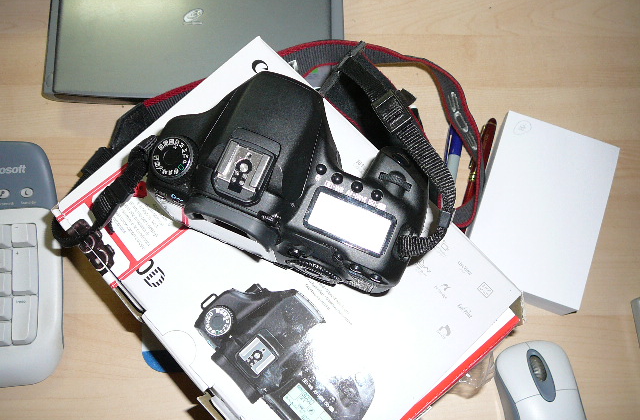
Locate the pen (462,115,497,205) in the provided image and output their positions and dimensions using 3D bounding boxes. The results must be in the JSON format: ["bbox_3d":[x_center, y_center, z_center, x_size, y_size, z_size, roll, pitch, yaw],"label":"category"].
[{"bbox_3d":[0.133,-0.022,0.555,0.013,0.012,0.130,18,74,4],"label":"pen"}]

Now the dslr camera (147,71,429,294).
[{"bbox_3d":[-0.019,-0.015,0.359,0.145,0.108,0.073,21,75,4],"label":"dslr camera"}]

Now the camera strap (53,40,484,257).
[{"bbox_3d":[-0.025,-0.058,0.461,0.325,0.205,0.221,3,74,-1],"label":"camera strap"}]

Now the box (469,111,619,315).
[{"bbox_3d":[0.181,0.001,0.541,0.097,0.029,0.143,20,74,4],"label":"box"}]

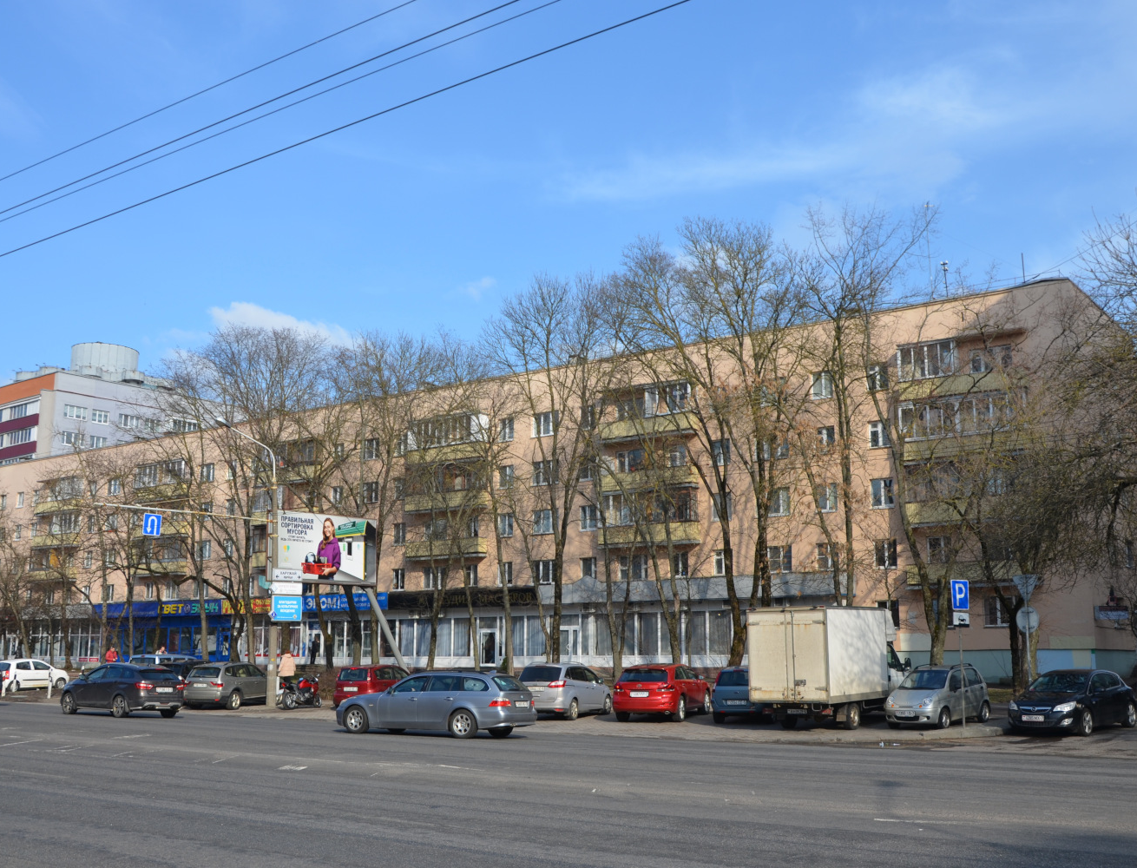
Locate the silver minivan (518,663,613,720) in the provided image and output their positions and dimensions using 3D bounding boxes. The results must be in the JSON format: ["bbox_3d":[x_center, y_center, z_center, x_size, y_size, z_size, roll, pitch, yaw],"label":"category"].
[{"bbox_3d":[-0.058,8.088,35.436,1.828,1.684,4.520,-5,-12,23],"label":"silver minivan"}]

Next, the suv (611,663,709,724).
[{"bbox_3d":[2.832,7.579,33.082,1.905,1.610,4.800,-5,-12,22],"label":"suv"}]

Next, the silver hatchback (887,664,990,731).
[{"bbox_3d":[9.582,6.792,29.081,1.495,1.495,3.497,-11,-15,43],"label":"silver hatchback"}]

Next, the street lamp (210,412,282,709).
[{"bbox_3d":[-11.491,4.644,39.871,0.450,9.950,3.350,-8,-13,34],"label":"street lamp"}]

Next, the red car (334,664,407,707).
[{"bbox_3d":[-6.944,9.167,40.786,1.691,1.550,4.083,-4,-12,17],"label":"red car"}]

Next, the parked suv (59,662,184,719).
[{"bbox_3d":[-13.283,7.595,33.337,4.424,1.537,1.785,-8,-14,35],"label":"parked suv"}]

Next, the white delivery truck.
[{"bbox_3d":[7.221,6.307,30.343,2.130,3.070,6.100,-8,-13,34],"label":"white delivery truck"}]

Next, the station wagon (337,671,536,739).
[{"bbox_3d":[-3.109,6.285,26.203,4.843,1.491,1.846,-5,-12,25],"label":"station wagon"}]

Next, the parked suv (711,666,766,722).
[{"bbox_3d":[5.421,7.572,32.697,1.810,1.585,4.300,-4,-12,21],"label":"parked suv"}]

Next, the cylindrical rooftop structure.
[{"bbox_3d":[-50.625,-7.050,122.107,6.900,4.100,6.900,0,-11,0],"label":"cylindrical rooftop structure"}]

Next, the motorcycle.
[{"bbox_3d":[-9.202,8.911,38.968,0.780,1.220,2.120,-5,-12,25],"label":"motorcycle"}]

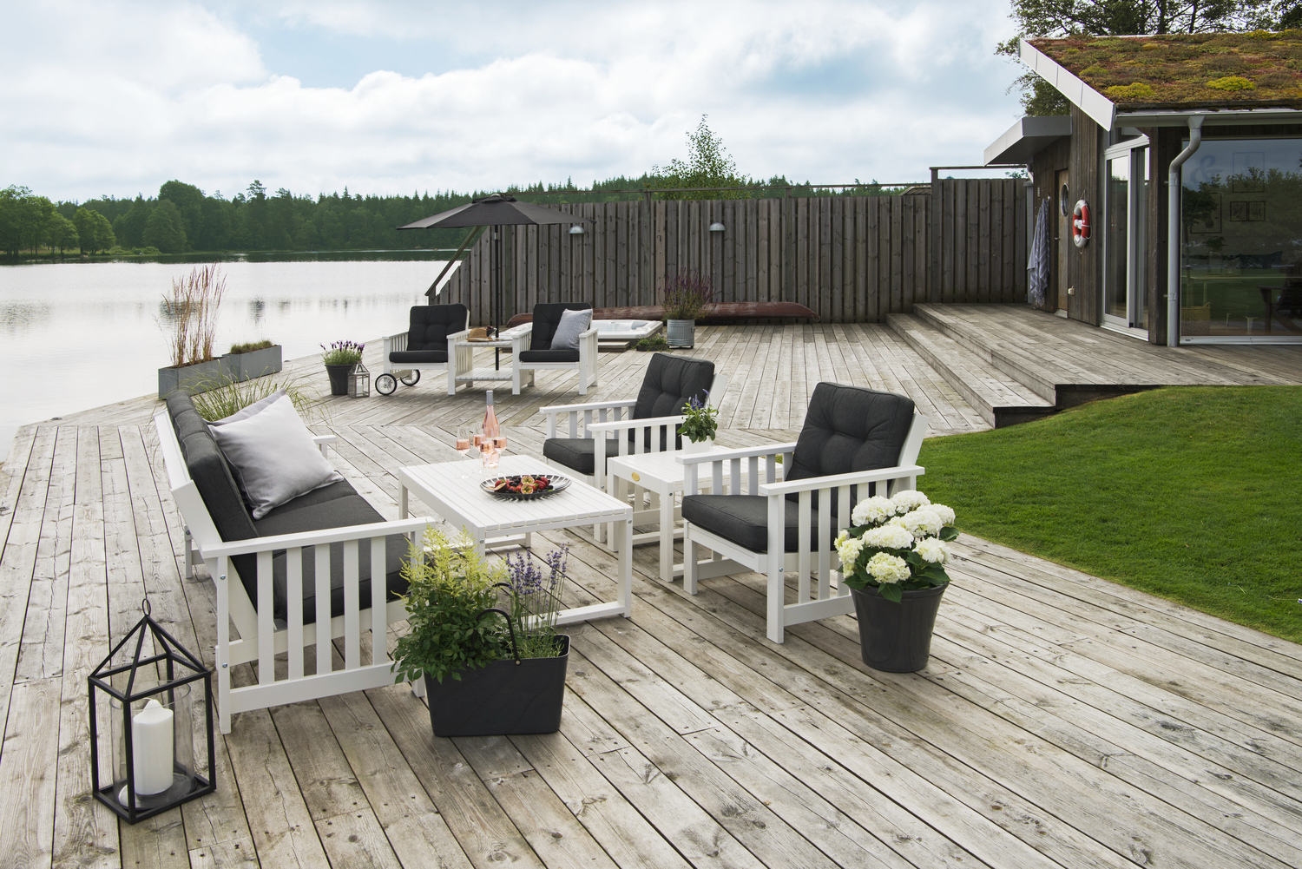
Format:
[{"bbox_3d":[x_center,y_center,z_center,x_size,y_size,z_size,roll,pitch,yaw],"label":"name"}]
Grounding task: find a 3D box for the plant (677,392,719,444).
[{"bbox_3d":[0.225,-0.076,5.014,0.195,0.279,0.189,0,11,3],"label":"plant"}]

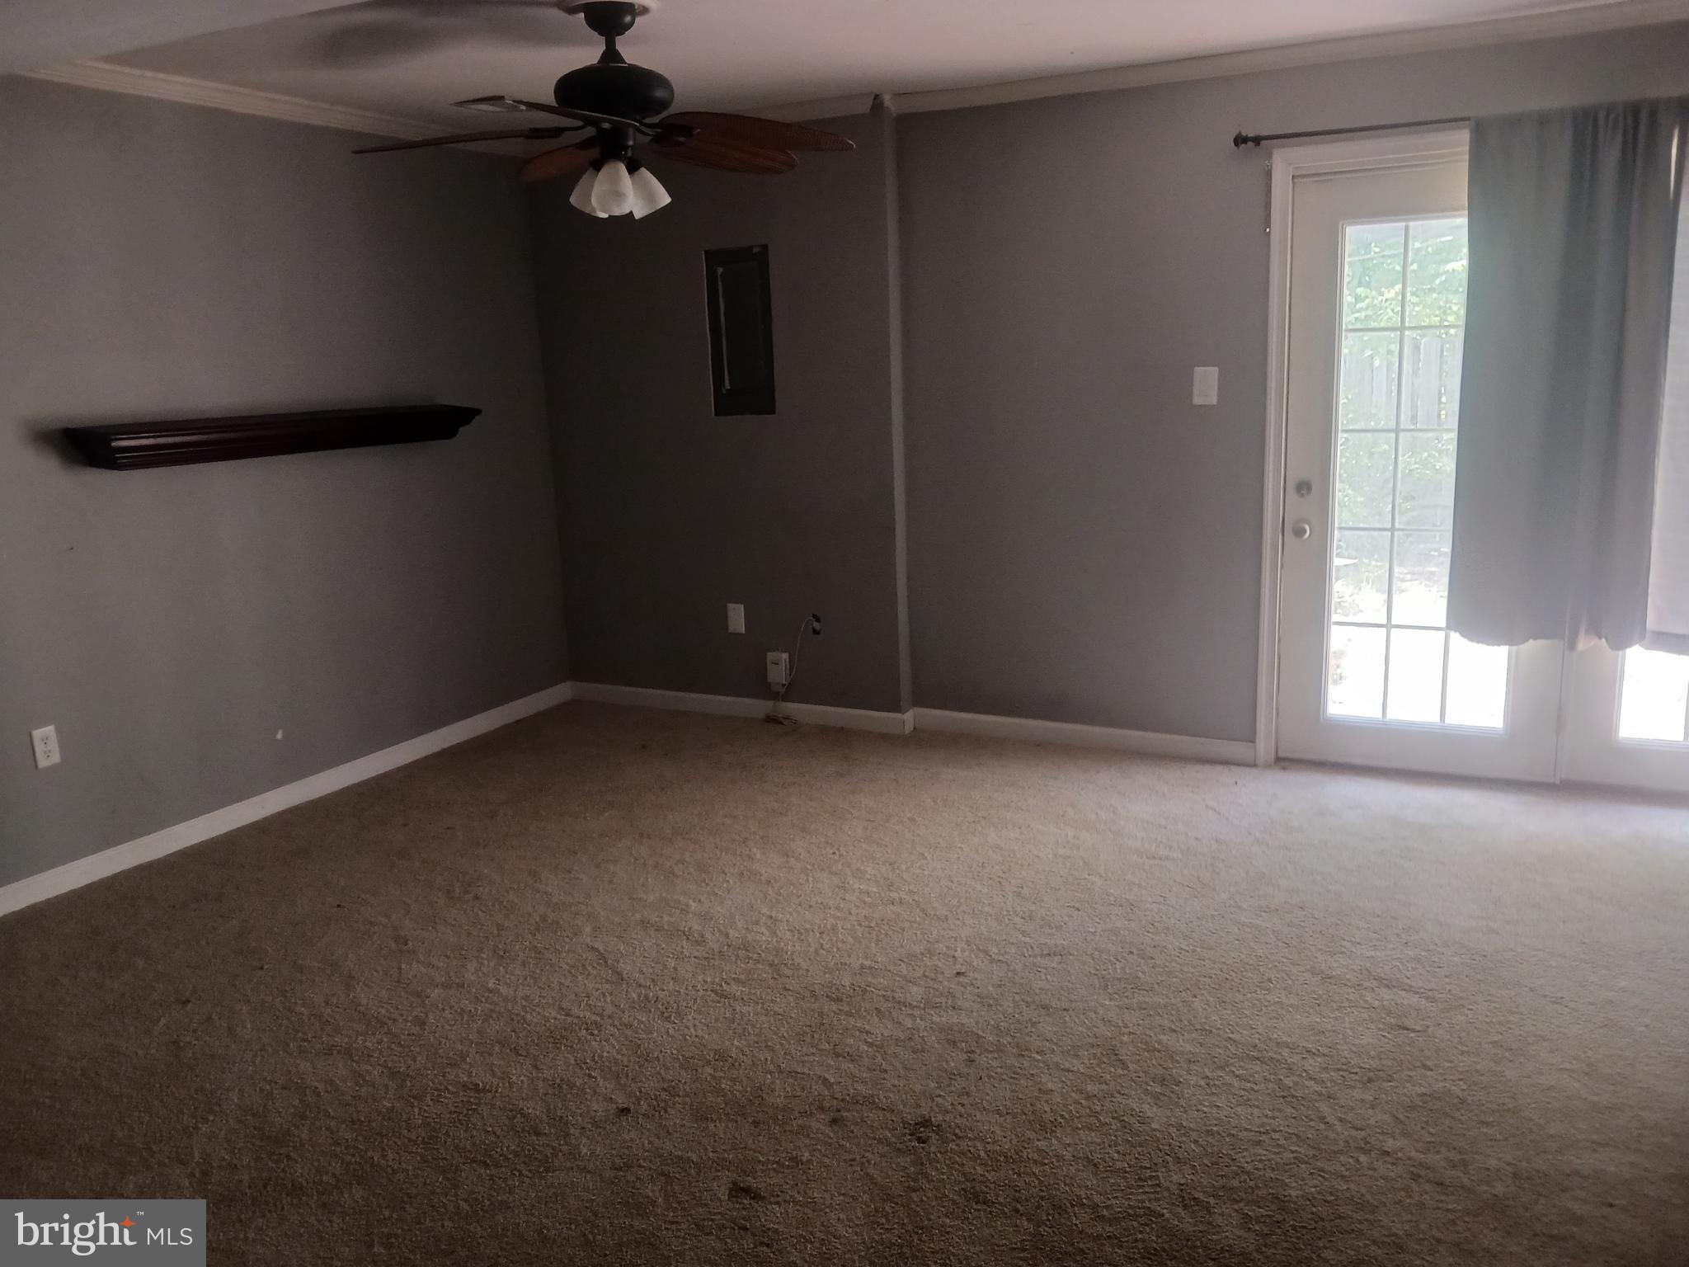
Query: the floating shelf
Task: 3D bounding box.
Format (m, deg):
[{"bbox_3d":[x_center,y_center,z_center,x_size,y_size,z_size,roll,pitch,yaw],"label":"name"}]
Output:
[{"bbox_3d":[-1.862,-0.686,4.536,0.205,0.113,1.530,9,16,26],"label":"floating shelf"}]

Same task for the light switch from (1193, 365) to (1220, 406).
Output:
[{"bbox_3d":[1.243,-0.850,4.531,0.078,0.124,0.010,4,13,27],"label":"light switch"}]

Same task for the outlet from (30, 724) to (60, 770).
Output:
[{"bbox_3d":[-2.367,0.337,3.910,0.009,0.114,0.070,4,13,27],"label":"outlet"}]

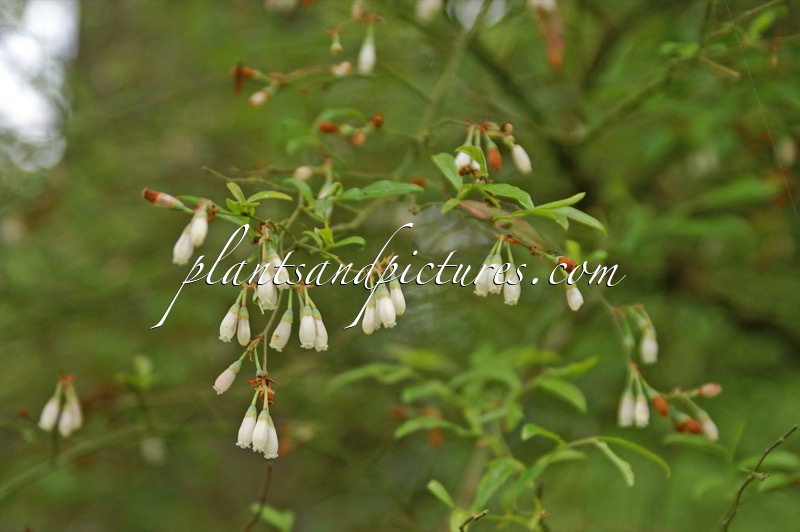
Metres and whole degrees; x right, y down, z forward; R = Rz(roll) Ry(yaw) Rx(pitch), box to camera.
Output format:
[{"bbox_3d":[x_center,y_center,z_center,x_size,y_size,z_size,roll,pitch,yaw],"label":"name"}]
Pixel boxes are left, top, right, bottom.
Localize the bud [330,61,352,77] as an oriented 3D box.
[{"bbox_3d":[-0.016,-0.055,0.560,0.006,0.004,0.004,-14,0,0],"label":"bud"}]

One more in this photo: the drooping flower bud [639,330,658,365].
[{"bbox_3d":[0.076,0.025,0.610,0.005,0.011,0.005,-2,0,0],"label":"drooping flower bud"}]

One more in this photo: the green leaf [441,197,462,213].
[{"bbox_3d":[0.014,-0.017,0.565,0.003,0.007,0.001,43,-12,30],"label":"green leaf"}]

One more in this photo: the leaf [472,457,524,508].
[{"bbox_3d":[0.030,0.067,0.620,0.007,0.018,0.004,29,-12,34],"label":"leaf"}]

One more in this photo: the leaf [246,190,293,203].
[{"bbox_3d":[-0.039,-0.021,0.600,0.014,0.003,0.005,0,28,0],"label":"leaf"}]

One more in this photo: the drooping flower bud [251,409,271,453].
[{"bbox_3d":[-0.034,0.040,0.490,0.004,0.011,0.004,8,0,0],"label":"drooping flower bud"}]

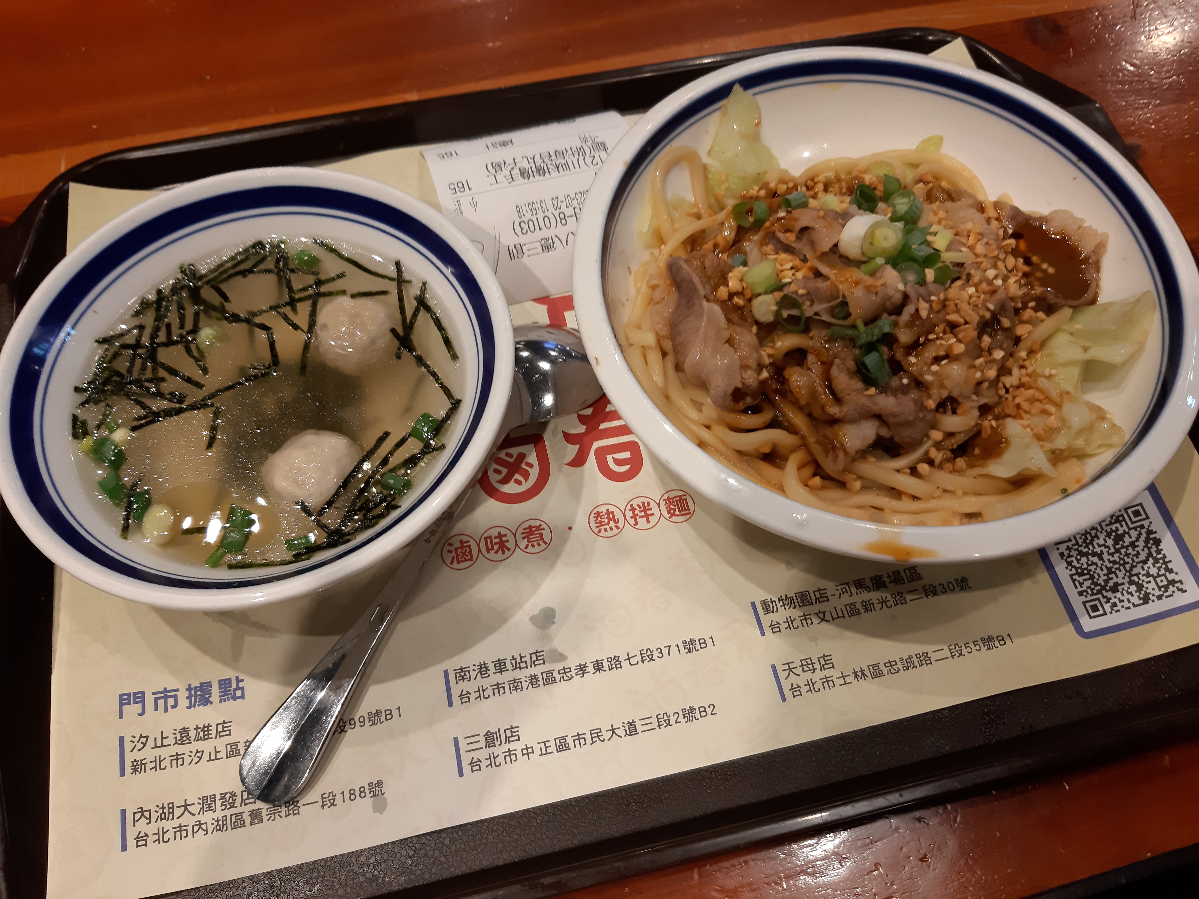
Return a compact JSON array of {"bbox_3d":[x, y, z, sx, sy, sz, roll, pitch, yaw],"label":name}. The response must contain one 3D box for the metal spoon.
[{"bbox_3d":[-0.050,0.023,0.281,0.043,0.022,0.173,25,66,12],"label":"metal spoon"}]

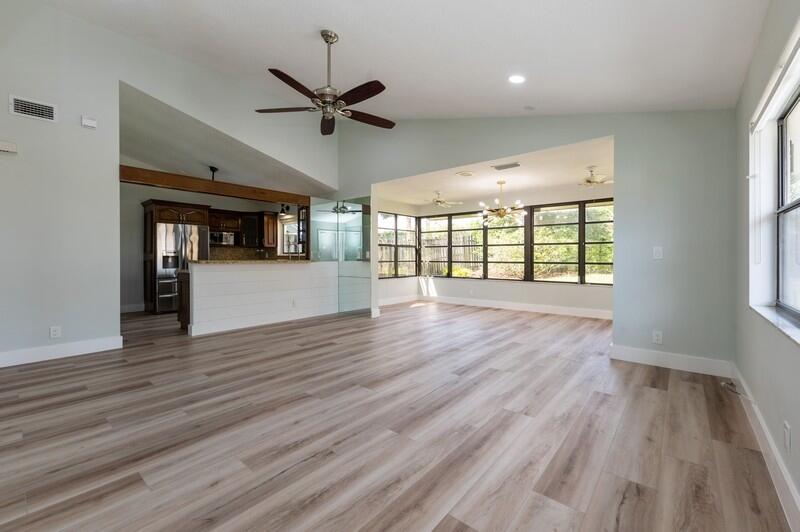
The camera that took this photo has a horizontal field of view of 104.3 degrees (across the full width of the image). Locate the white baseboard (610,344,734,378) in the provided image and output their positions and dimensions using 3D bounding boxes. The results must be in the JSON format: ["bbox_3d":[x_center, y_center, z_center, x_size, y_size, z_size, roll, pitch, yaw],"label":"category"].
[{"bbox_3d":[2.606,0.936,3.053,0.900,0.155,0.020,1,1,43],"label":"white baseboard"}]

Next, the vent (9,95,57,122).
[{"bbox_3d":[-3.879,-1.658,3.294,0.025,0.185,0.340,1,1,43],"label":"vent"}]

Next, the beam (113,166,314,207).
[{"bbox_3d":[-2.651,-1.187,4.931,0.130,0.190,2.680,1,1,43],"label":"beam"}]

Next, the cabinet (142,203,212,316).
[{"bbox_3d":[-4.940,-0.191,6.963,0.760,2.300,1.040,1,1,43],"label":"cabinet"}]

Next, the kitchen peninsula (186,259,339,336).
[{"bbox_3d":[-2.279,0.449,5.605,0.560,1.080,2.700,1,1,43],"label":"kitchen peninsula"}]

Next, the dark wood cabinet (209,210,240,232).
[{"bbox_3d":[-4.472,-1.114,7.894,0.340,0.500,0.750,1,1,43],"label":"dark wood cabinet"}]

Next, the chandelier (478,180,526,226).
[{"bbox_3d":[1.906,-1.165,5.884,0.860,0.840,0.860,1,1,43],"label":"chandelier"}]

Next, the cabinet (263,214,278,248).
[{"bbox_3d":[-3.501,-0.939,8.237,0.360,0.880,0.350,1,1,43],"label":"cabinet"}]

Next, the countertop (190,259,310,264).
[{"bbox_3d":[-2.463,-0.061,5.237,0.420,0.055,1.950,1,1,43],"label":"countertop"}]

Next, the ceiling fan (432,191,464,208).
[{"bbox_3d":[0.822,-1.417,6.697,1.050,0.360,1.050,1,1,43],"label":"ceiling fan"}]

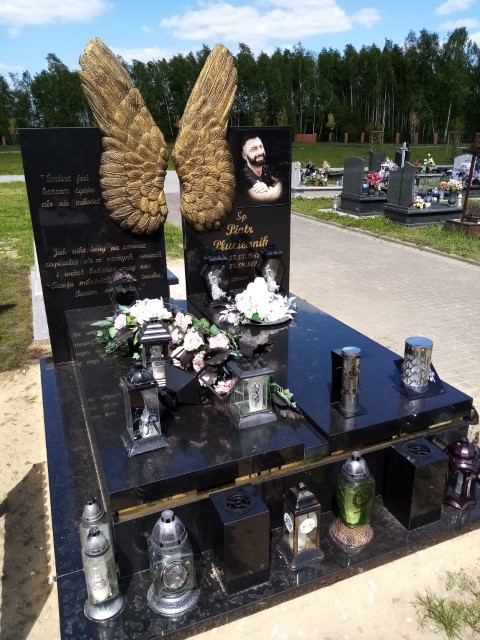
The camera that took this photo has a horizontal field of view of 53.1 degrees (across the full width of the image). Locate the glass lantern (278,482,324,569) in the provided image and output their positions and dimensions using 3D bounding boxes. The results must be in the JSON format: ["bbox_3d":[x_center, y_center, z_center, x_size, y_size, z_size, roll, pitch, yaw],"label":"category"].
[{"bbox_3d":[0.223,0.717,1.739,0.130,0.314,0.124,-8,22,-21],"label":"glass lantern"}]

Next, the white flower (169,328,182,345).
[{"bbox_3d":[-0.317,0.081,2.366,0.069,0.072,0.062,-3,21,-8],"label":"white flower"}]

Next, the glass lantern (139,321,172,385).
[{"bbox_3d":[-0.373,0.139,2.093,0.130,0.300,0.130,-6,21,-15],"label":"glass lantern"}]

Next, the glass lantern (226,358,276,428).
[{"bbox_3d":[0.041,0.272,1.941,0.166,0.245,0.170,-9,22,-21],"label":"glass lantern"}]

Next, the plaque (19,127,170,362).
[{"bbox_3d":[-0.886,-0.468,3.151,0.813,1.459,0.084,-9,22,-21],"label":"plaque"}]

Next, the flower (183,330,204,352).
[{"bbox_3d":[-0.234,0.108,2.418,0.101,0.089,0.094,-2,20,-6],"label":"flower"}]

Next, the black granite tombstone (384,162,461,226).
[{"bbox_3d":[3.641,-2.502,9.387,1.450,1.120,0.850,-9,22,-21],"label":"black granite tombstone"}]

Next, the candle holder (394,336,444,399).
[{"bbox_3d":[0.754,0.196,2.018,0.177,0.217,0.158,-9,22,-21],"label":"candle holder"}]

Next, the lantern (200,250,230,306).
[{"bbox_3d":[-0.161,-0.292,3.265,0.172,0.365,0.165,-9,22,-21],"label":"lantern"}]

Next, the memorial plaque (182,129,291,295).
[{"bbox_3d":[-0.018,-0.658,3.465,0.803,1.350,0.084,-9,22,-21],"label":"memorial plaque"}]

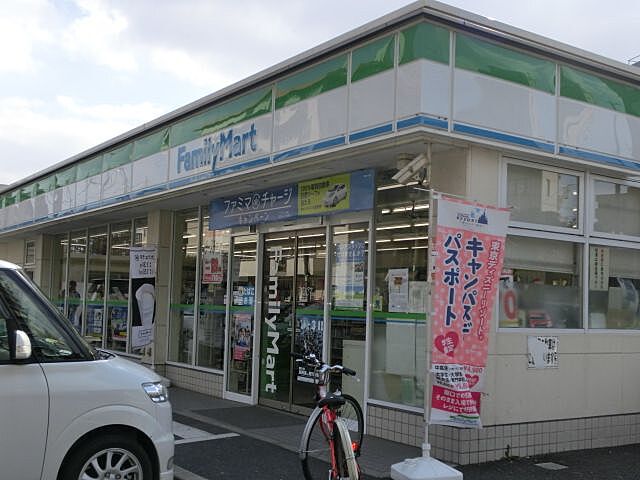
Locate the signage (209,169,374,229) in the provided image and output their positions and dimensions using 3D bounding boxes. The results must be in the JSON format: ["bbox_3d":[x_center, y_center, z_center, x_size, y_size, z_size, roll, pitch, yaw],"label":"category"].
[{"bbox_3d":[-0.511,-0.437,9.520,0.080,0.424,3.764,5,-6,-34],"label":"signage"}]

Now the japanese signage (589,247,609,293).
[{"bbox_3d":[2.776,0.292,7.703,0.298,0.425,0.020,5,-6,-34],"label":"japanese signage"}]

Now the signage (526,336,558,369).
[{"bbox_3d":[2.041,1.026,7.068,0.425,0.290,0.020,5,-6,-34],"label":"signage"}]

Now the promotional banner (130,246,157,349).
[{"bbox_3d":[-2.617,0.860,11.514,0.430,1.520,0.050,4,-5,-27],"label":"promotional banner"}]

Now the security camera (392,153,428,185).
[{"bbox_3d":[0.858,-0.678,7.365,0.360,0.140,0.130,-42,-12,6],"label":"security camera"}]

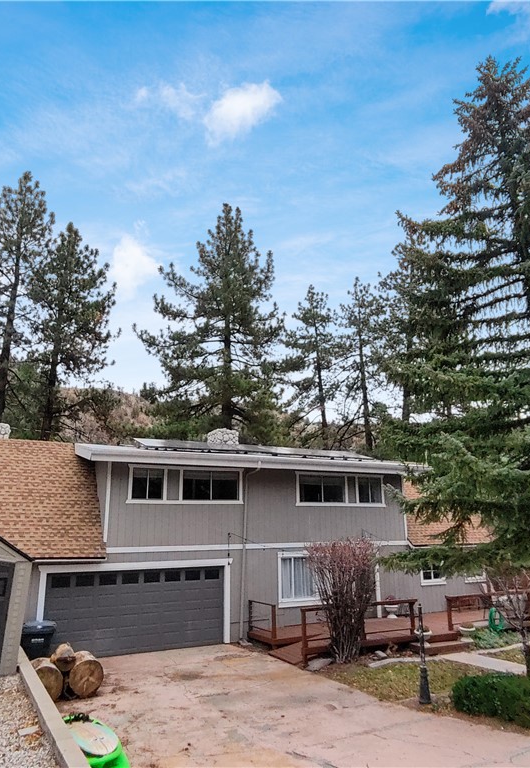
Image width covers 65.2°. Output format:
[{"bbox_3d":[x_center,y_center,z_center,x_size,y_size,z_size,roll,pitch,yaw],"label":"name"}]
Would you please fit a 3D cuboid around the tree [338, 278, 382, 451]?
[{"bbox_3d":[7.231,1.683,30.189,4.600,20.740,4.600,6,-15,-18],"label":"tree"}]

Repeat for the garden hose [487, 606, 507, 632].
[{"bbox_3d":[7.299,7.393,13.000,0.580,0.780,0.300,6,-15,-18],"label":"garden hose"}]

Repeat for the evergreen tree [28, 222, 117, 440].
[{"bbox_3d":[-11.322,-0.039,21.823,4.900,19.370,4.900,6,-15,-18],"label":"evergreen tree"}]

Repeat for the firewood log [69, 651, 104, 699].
[{"bbox_3d":[-3.749,6.000,8.520,0.640,0.640,0.460,13,-19,-39],"label":"firewood log"}]

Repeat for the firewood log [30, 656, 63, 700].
[{"bbox_3d":[-4.446,5.990,8.361,0.590,0.590,0.460,14,-20,-42],"label":"firewood log"}]

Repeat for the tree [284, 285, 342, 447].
[{"bbox_3d":[4.095,1.944,31.244,4.500,20.680,4.500,6,-15,-18],"label":"tree"}]

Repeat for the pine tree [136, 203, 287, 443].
[{"bbox_3d":[-2.486,-1.034,25.428,8.800,23.350,8.800,6,-15,-18],"label":"pine tree"}]

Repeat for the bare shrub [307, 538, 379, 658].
[{"bbox_3d":[2.070,5.649,10.880,1.850,2.950,1.850,1,-14,0],"label":"bare shrub"}]

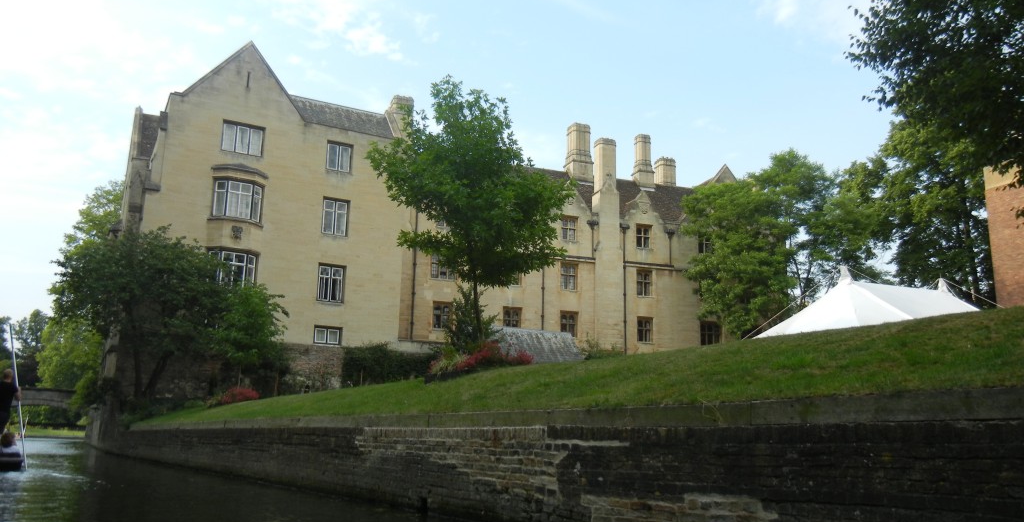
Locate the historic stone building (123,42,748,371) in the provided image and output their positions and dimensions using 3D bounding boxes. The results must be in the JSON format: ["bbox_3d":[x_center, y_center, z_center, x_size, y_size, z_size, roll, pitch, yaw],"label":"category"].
[{"bbox_3d":[-3.792,-0.261,54.287,35.700,18.500,17.000,6,-13,-23],"label":"historic stone building"}]

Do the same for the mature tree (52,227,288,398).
[{"bbox_3d":[-13.370,2.138,34.722,9.224,7.083,8.000,6,-12,-21],"label":"mature tree"}]

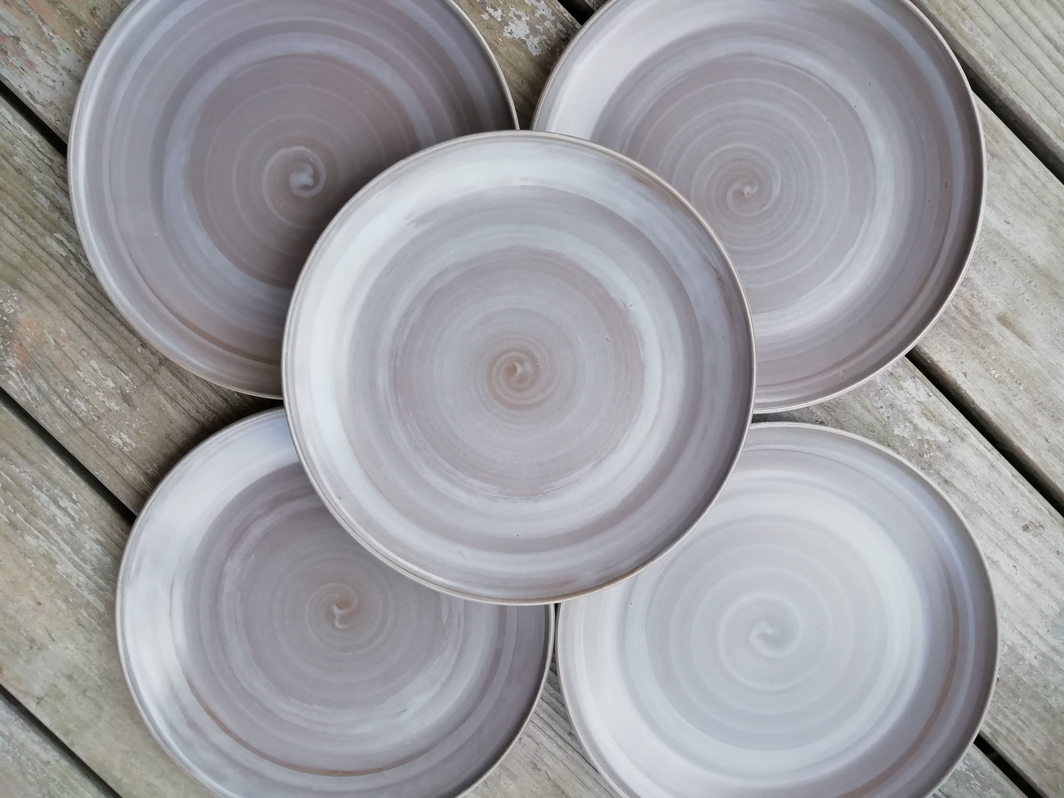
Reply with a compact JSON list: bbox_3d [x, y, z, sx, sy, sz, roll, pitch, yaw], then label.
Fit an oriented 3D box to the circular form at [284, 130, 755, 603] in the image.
[{"bbox_3d":[-0.008,-0.016,0.468,0.270,0.027,0.270,0,94,1],"label":"circular form"}]

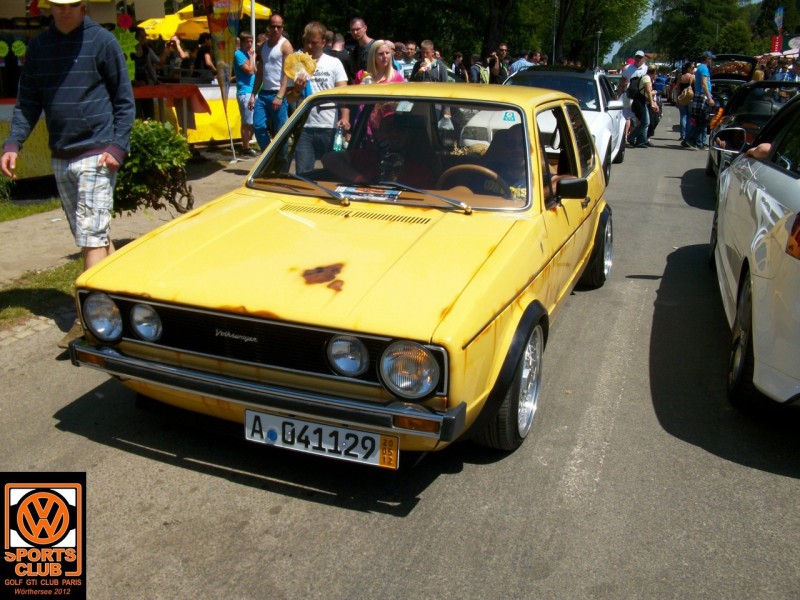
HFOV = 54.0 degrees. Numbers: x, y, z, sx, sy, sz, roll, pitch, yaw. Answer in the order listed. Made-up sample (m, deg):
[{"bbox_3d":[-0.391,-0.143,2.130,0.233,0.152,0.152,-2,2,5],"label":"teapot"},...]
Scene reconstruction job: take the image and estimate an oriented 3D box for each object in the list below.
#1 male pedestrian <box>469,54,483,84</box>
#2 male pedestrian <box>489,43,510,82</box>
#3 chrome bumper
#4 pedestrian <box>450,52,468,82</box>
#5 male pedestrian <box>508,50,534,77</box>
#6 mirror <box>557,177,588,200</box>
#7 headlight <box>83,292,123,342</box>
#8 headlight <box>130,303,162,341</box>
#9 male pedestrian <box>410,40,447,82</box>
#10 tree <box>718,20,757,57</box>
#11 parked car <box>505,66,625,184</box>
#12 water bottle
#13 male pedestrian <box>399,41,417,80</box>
[{"bbox_3d":[1.709,-4.875,18.230,0.500,1.589,0.380,-13,22,-40],"label":"male pedestrian"},{"bbox_3d":[1.782,-3.564,13.800,0.550,1.790,0.360,-4,18,-17],"label":"male pedestrian"},{"bbox_3d":[-0.481,0.265,2.528,1.430,0.105,0.170,8,18,20],"label":"chrome bumper"},{"bbox_3d":[1.298,-4.463,17.000,0.320,1.700,0.480,15,21,38],"label":"pedestrian"},{"bbox_3d":[2.530,-4.453,16.744,0.550,1.686,0.420,16,22,40],"label":"male pedestrian"},{"bbox_3d":[0.697,-0.446,3.163,0.135,0.088,0.070,8,18,20],"label":"mirror"},{"bbox_3d":[-0.997,0.055,2.686,0.180,0.180,0.075,8,18,20],"label":"headlight"},{"bbox_3d":[-0.838,0.071,2.641,0.142,0.142,0.070,8,18,20],"label":"headlight"},{"bbox_3d":[0.356,-2.649,10.640,0.500,1.656,0.380,3,17,6],"label":"male pedestrian"},{"bbox_3d":[27.835,-20.318,65.007,3.600,5.600,3.600,1,17,0],"label":"tree"},{"bbox_3d":[2.080,-2.410,10.444,1.800,1.410,4.270,7,18,18],"label":"parked car"},{"bbox_3d":[-0.511,-1.362,6.600,0.070,0.230,0.070,7,17,0],"label":"water bottle"},{"bbox_3d":[0.108,-3.152,12.243,0.500,1.678,0.340,1,17,-3],"label":"male pedestrian"}]

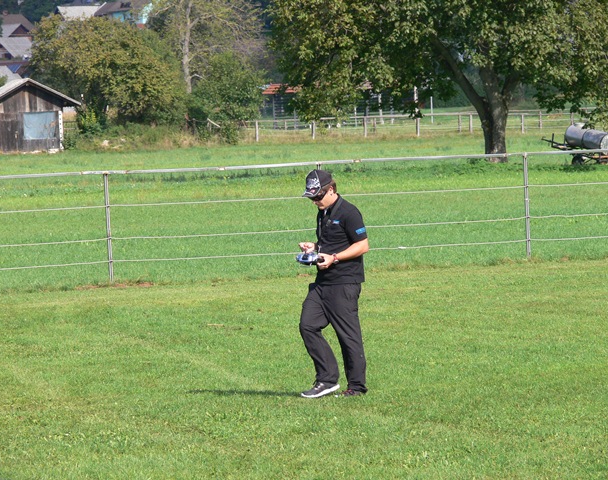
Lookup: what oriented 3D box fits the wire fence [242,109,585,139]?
[{"bbox_3d":[5.879,-6.234,275.000,18.700,1.200,0.150,-3,2,0],"label":"wire fence"}]

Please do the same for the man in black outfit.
[{"bbox_3d":[0.228,0.336,38.800,0.500,1.740,0.520,-4,2,-30],"label":"man in black outfit"}]

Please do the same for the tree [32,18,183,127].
[{"bbox_3d":[-11.079,-9.266,285.000,8.800,7.000,8.200,-3,2,0],"label":"tree"}]

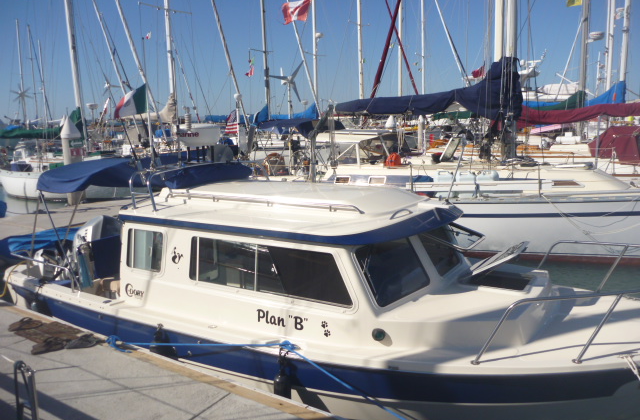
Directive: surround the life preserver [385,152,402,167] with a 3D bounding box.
[{"bbox_3d":[1.732,-1.190,12.200,0.420,0.340,0.220,5,11,27],"label":"life preserver"}]

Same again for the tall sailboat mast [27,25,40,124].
[{"bbox_3d":[-31.277,-14.341,56.514,0.200,11.195,0.200,-1,10,0],"label":"tall sailboat mast"}]

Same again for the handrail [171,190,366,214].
[{"bbox_3d":[-0.646,-0.088,5.428,2.400,0.110,0.070,5,11,28],"label":"handrail"}]

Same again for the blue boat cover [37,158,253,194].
[{"bbox_3d":[-2.202,-0.502,6.792,2.150,0.420,1.750,5,11,27],"label":"blue boat cover"}]

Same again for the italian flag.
[{"bbox_3d":[-2.031,-1.163,5.550,0.360,0.350,0.120,-1,10,0],"label":"italian flag"}]

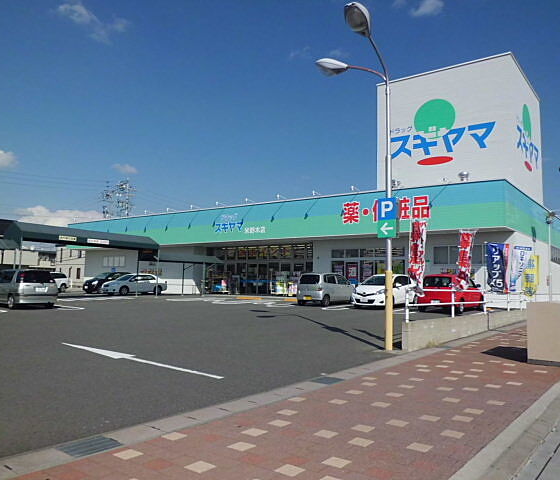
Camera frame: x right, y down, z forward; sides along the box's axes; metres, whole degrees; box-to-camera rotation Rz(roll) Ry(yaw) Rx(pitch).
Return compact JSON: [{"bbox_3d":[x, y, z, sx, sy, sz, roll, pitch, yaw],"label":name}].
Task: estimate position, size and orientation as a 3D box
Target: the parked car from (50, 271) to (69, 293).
[{"bbox_3d":[-18.450,3.250,36.900,1.700,1.550,4.400,-3,-6,37],"label":"parked car"}]

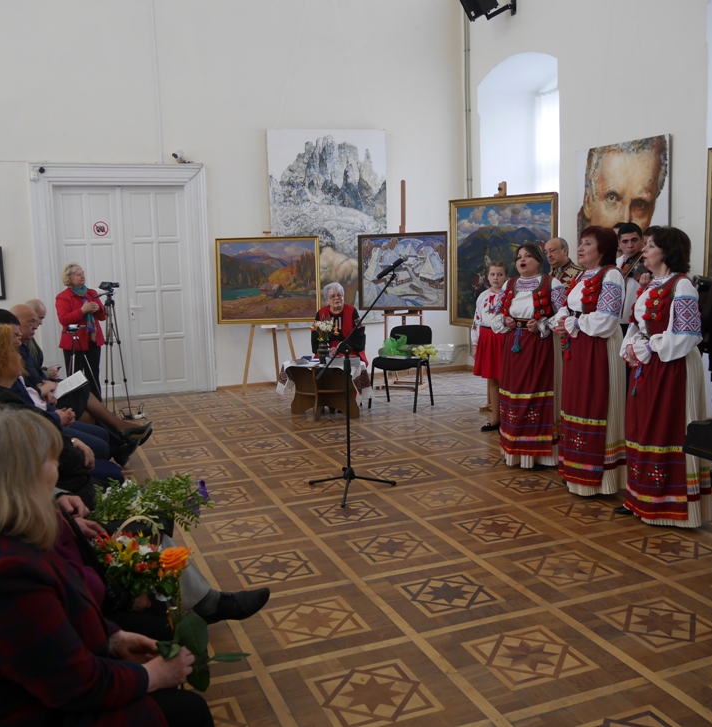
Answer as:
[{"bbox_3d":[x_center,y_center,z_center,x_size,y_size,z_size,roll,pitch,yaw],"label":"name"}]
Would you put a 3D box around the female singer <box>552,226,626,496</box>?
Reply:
[{"bbox_3d":[1.531,-0.032,5.120,0.430,1.701,0.490,-5,9,-26],"label":"female singer"}]

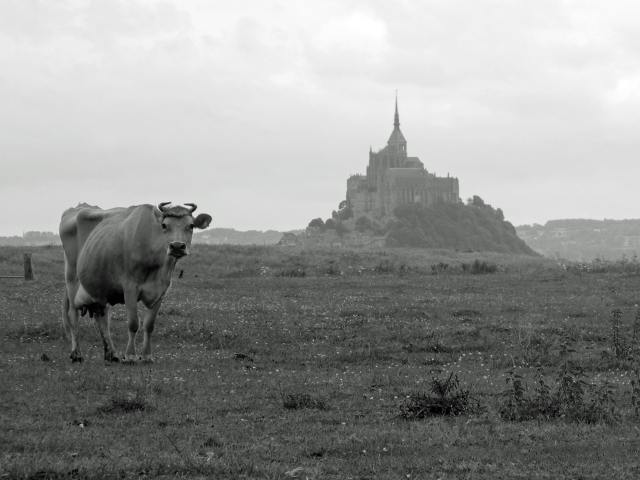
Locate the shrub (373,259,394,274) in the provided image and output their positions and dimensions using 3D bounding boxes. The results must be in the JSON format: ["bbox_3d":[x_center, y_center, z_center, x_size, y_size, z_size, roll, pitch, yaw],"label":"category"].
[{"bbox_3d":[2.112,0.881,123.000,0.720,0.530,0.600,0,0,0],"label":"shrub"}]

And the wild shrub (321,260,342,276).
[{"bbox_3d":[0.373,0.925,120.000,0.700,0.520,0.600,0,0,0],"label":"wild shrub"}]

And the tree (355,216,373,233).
[{"bbox_3d":[34.822,-12.408,2960.000,14.409,12.808,13.689,0,0,0],"label":"tree"}]

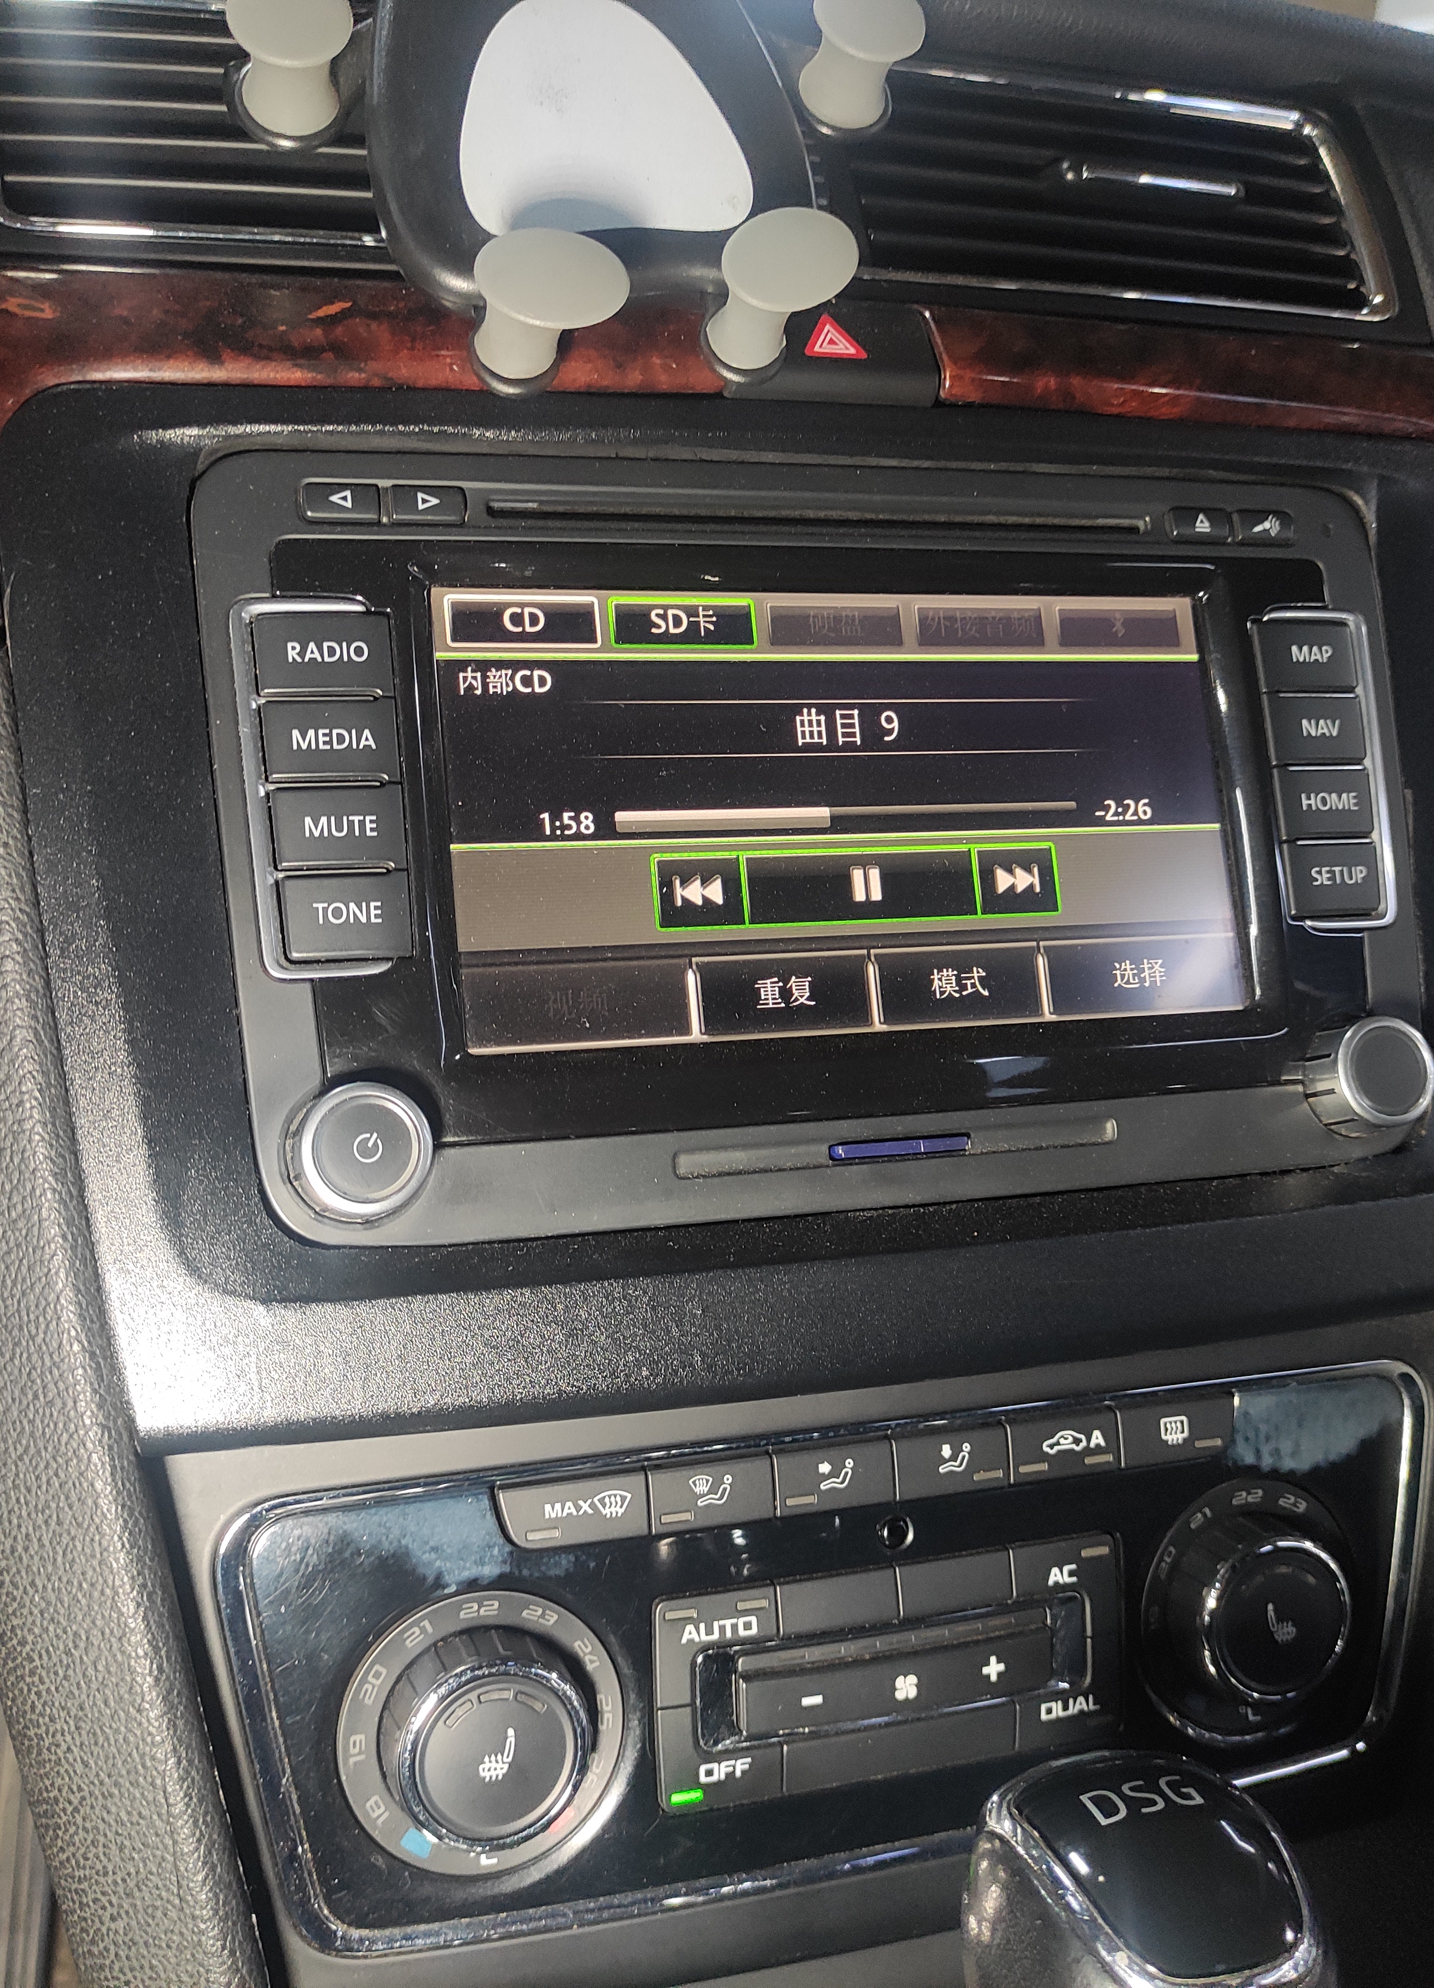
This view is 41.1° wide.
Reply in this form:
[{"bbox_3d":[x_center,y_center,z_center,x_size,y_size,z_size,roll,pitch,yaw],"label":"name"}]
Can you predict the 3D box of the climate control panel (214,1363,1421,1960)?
[{"bbox_3d":[0.029,0.108,0.324,0.219,0.075,0.025,-3,3,-18],"label":"climate control panel"}]

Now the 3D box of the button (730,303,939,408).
[{"bbox_3d":[0.019,-0.114,0.350,0.041,0.021,0.012,-3,-23,-17],"label":"button"}]

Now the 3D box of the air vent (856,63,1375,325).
[{"bbox_3d":[0.076,-0.156,0.387,0.117,0.051,0.025,-3,-19,-20],"label":"air vent"}]

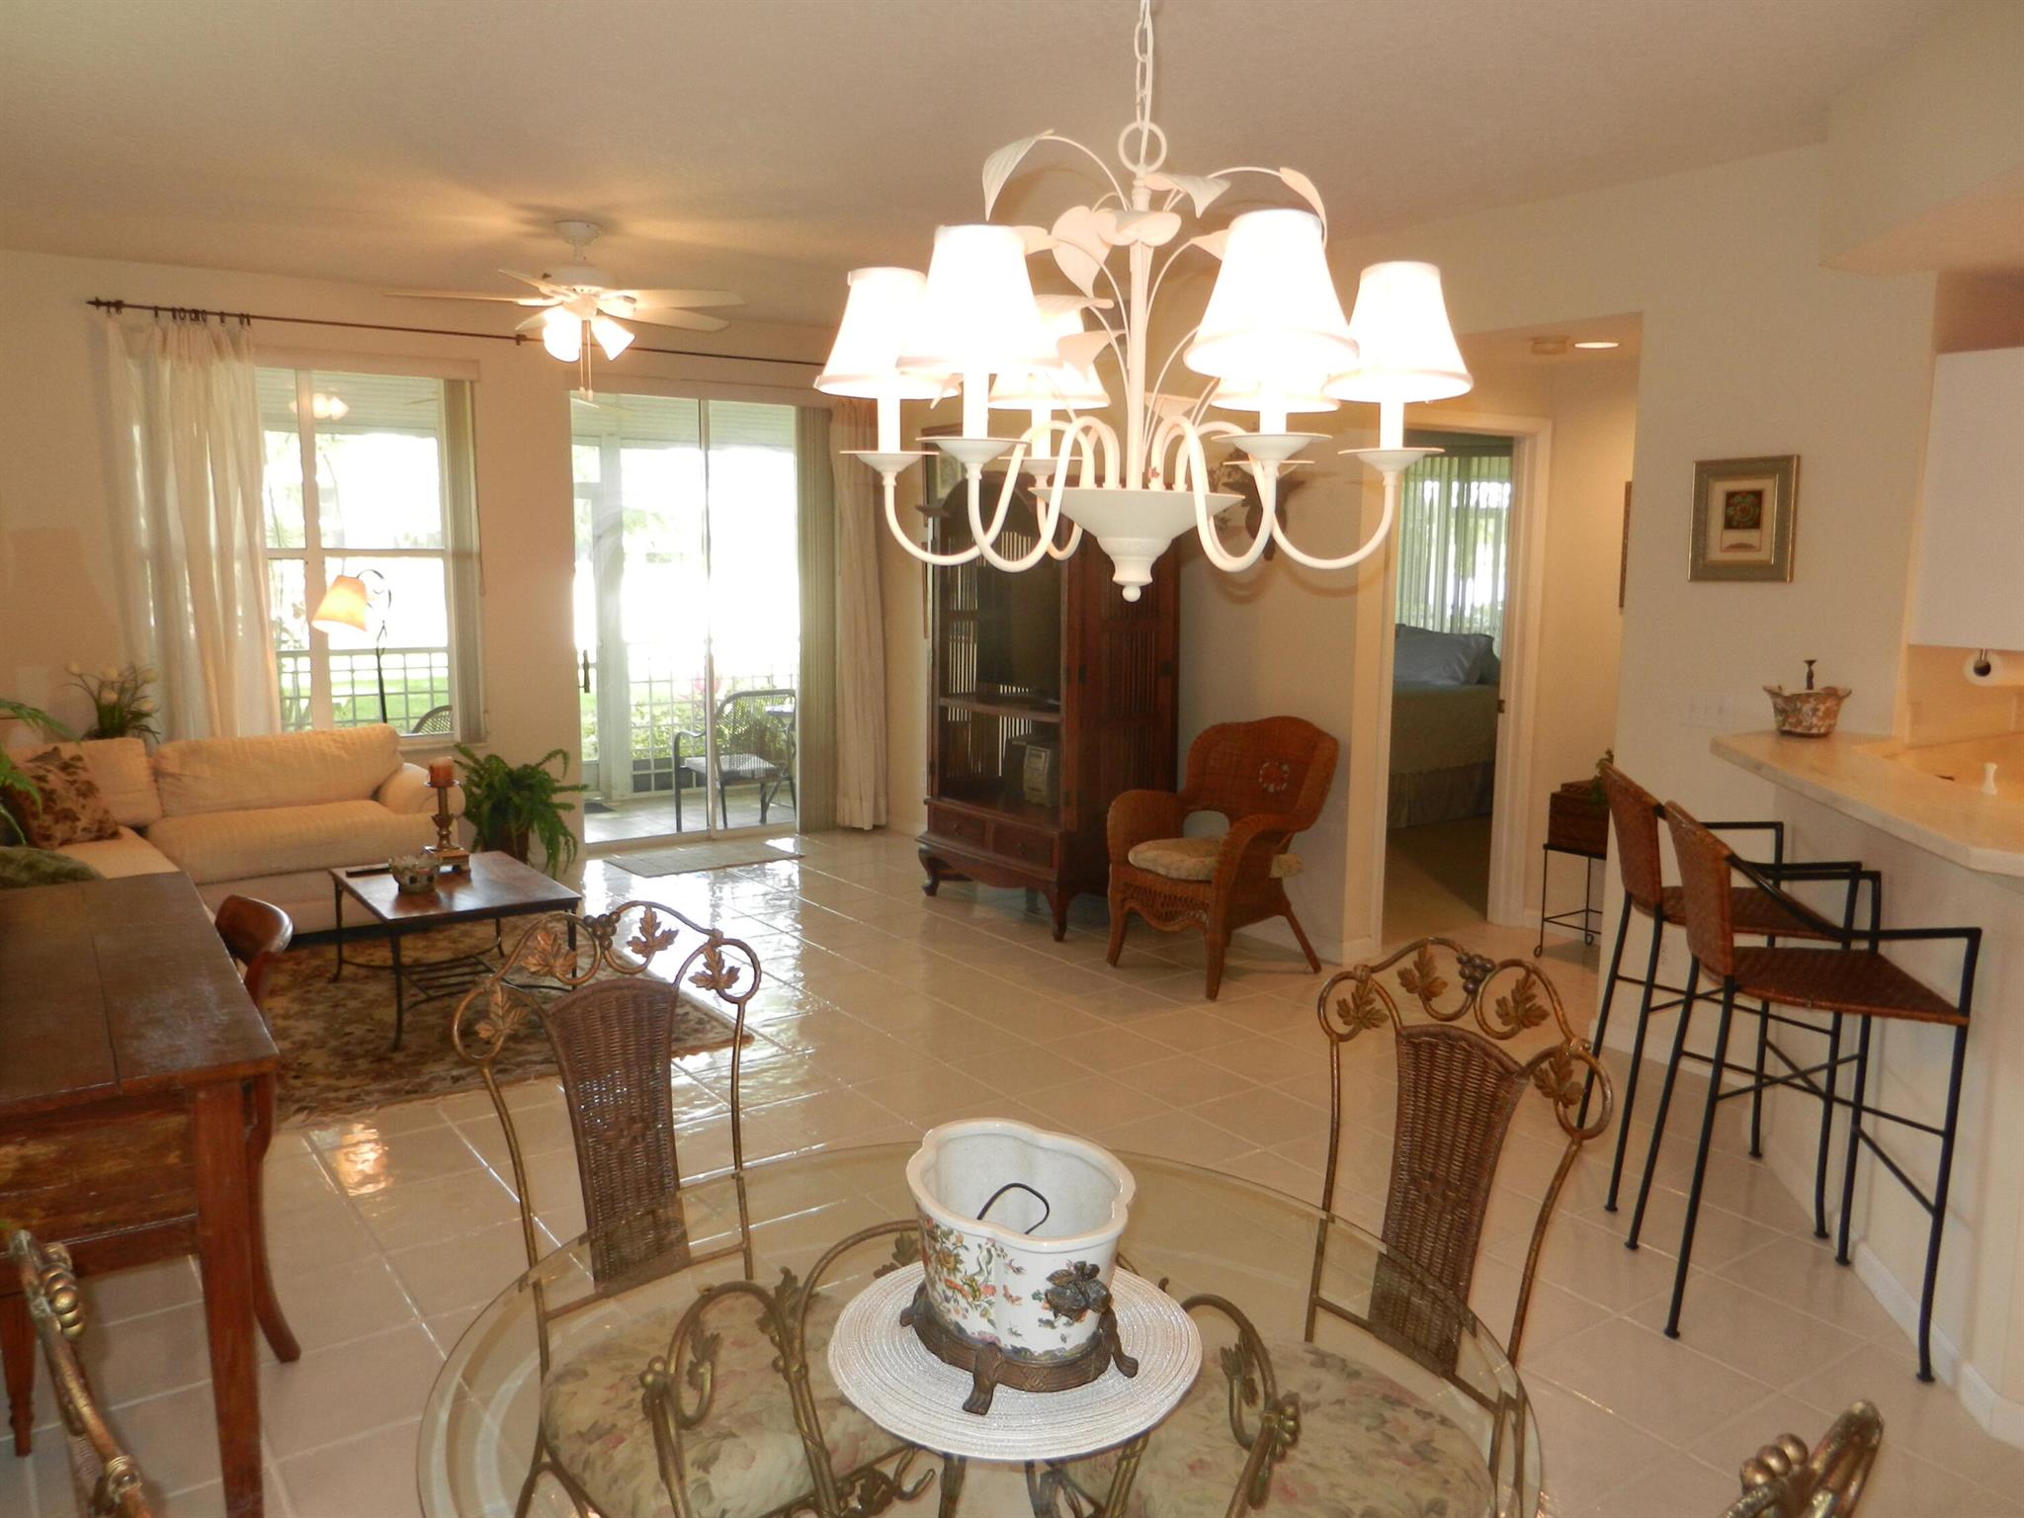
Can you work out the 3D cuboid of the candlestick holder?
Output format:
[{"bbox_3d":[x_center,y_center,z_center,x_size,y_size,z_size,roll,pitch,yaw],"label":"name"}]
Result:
[{"bbox_3d":[-1.973,0.209,5.080,0.140,0.350,0.140,-4,9,-34],"label":"candlestick holder"}]

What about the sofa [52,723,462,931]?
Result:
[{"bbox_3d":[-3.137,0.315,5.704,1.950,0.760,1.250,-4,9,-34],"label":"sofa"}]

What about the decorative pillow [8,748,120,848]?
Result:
[{"bbox_3d":[-3.419,0.146,5.264,0.390,0.370,0.150,-4,-11,-34],"label":"decorative pillow"}]

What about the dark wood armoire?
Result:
[{"bbox_3d":[0.130,-0.274,6.265,0.620,1.850,1.090,-4,9,-34],"label":"dark wood armoire"}]

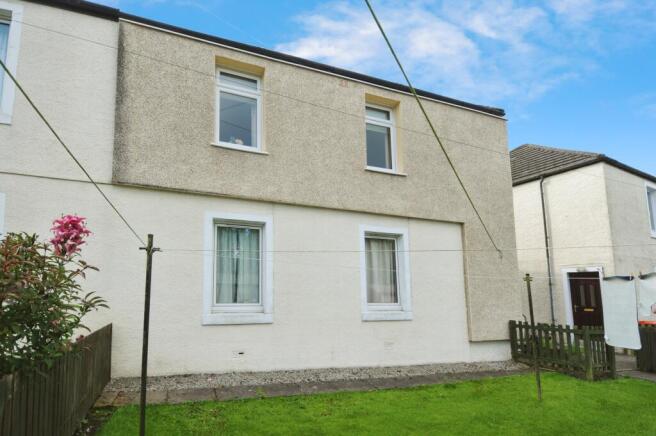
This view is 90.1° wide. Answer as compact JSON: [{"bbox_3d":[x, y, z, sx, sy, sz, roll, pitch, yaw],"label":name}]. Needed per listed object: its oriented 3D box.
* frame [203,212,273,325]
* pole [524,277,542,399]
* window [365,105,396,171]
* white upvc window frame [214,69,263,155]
[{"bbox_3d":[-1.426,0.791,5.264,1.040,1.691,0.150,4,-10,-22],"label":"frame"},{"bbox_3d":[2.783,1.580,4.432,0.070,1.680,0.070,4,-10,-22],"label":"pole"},{"bbox_3d":[1.069,-1.629,6.837,0.740,1.376,0.100,4,-10,-22],"label":"window"},{"bbox_3d":[-1.571,-1.879,5.754,0.740,1.388,0.100,4,-10,-22],"label":"white upvc window frame"}]

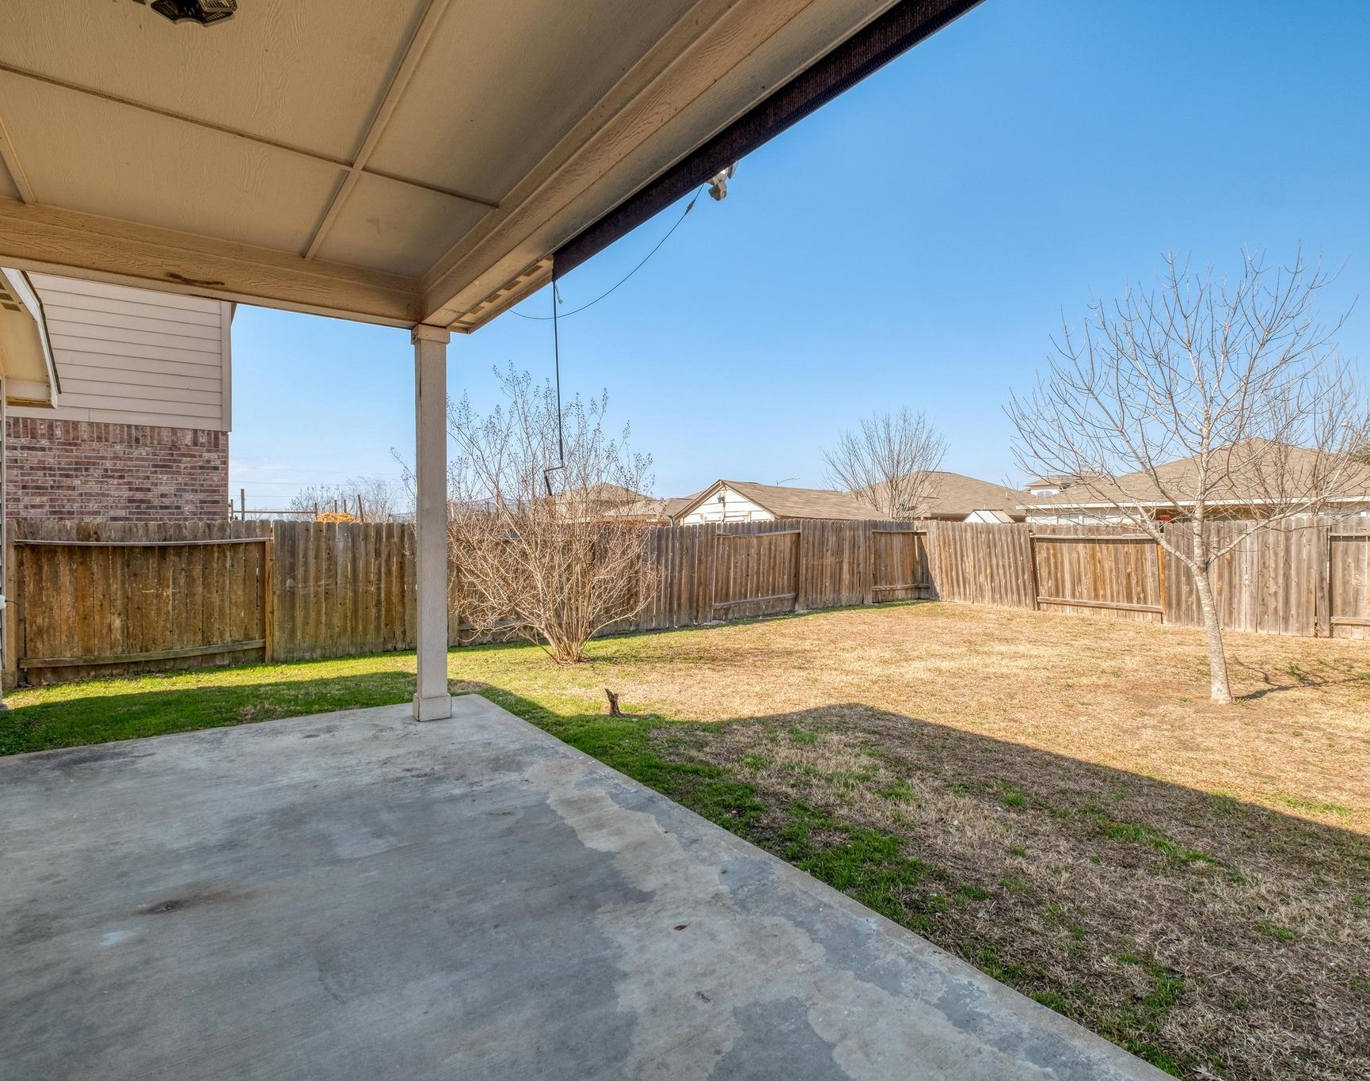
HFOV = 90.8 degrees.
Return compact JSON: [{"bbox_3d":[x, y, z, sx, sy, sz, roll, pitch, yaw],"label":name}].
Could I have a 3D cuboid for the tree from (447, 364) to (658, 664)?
[{"bbox_3d":[-1.945,-0.360,8.400,3.200,3.700,3.100,0,1,0],"label":"tree"}]

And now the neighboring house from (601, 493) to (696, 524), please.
[{"bbox_3d":[-2.450,-0.750,40.000,11.000,4.100,10.500,0,1,-37],"label":"neighboring house"}]

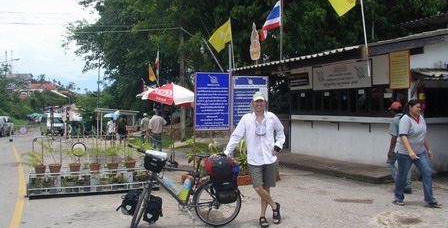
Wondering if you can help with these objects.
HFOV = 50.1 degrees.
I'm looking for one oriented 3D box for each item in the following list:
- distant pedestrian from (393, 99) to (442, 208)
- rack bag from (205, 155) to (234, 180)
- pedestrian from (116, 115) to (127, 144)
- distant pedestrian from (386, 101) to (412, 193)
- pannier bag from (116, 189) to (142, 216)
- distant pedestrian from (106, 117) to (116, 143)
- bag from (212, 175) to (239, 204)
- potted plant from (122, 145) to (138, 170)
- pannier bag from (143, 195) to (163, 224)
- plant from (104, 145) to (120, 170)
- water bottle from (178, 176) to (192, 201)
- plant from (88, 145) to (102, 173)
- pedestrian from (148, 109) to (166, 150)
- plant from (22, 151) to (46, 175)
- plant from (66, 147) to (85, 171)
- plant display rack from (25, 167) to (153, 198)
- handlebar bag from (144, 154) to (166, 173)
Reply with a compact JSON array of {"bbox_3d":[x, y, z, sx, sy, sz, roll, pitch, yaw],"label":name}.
[{"bbox_3d":[3.030,0.615,7.500,0.600,1.670,0.500,0,0,28],"label":"distant pedestrian"},{"bbox_3d":[-0.065,0.745,6.660,0.350,0.340,0.420,0,0,-14],"label":"rack bag"},{"bbox_3d":[-5.351,0.846,25.000,0.500,1.620,0.360,0,1,-6],"label":"pedestrian"},{"bbox_3d":[3.300,0.630,9.000,0.470,1.710,0.450,0,0,23],"label":"distant pedestrian"},{"bbox_3d":[-1.192,1.149,6.150,0.165,0.290,0.250,20,19,3],"label":"pannier bag"},{"bbox_3d":[-5.920,0.900,25.200,0.500,1.600,0.360,0,1,-6],"label":"distant pedestrian"},{"bbox_3d":[0.009,0.988,6.300,0.310,0.370,0.180,0,7,-17],"label":"bag"},{"bbox_3d":[-1.868,0.880,9.550,0.310,0.530,0.310,0,0,0],"label":"potted plant"},{"bbox_3d":[-0.956,1.290,6.430,0.200,0.330,0.250,10,0,-3],"label":"pannier bag"},{"bbox_3d":[-2.196,0.868,9.420,0.320,0.530,0.320,0,0,0],"label":"plant"},{"bbox_3d":[-0.502,0.987,6.330,0.092,0.315,0.092,18,2,-18],"label":"water bottle"},{"bbox_3d":[-2.469,0.855,9.200,0.270,0.540,0.270,0,1,-28],"label":"plant"},{"bbox_3d":[-2.708,0.696,19.500,0.680,1.640,0.400,0,1,-9],"label":"pedestrian"},{"bbox_3d":[-3.439,0.881,8.700,0.420,0.440,0.370,0,1,-28],"label":"plant"},{"bbox_3d":[-2.820,0.876,9.150,0.370,0.530,0.360,0,0,0],"label":"plant"},{"bbox_3d":[-2.510,1.310,9.330,2.370,0.470,0.500,0,0,-24],"label":"plant display rack"},{"bbox_3d":[-0.855,0.608,6.000,0.260,0.205,0.170,20,19,3],"label":"handlebar bag"}]

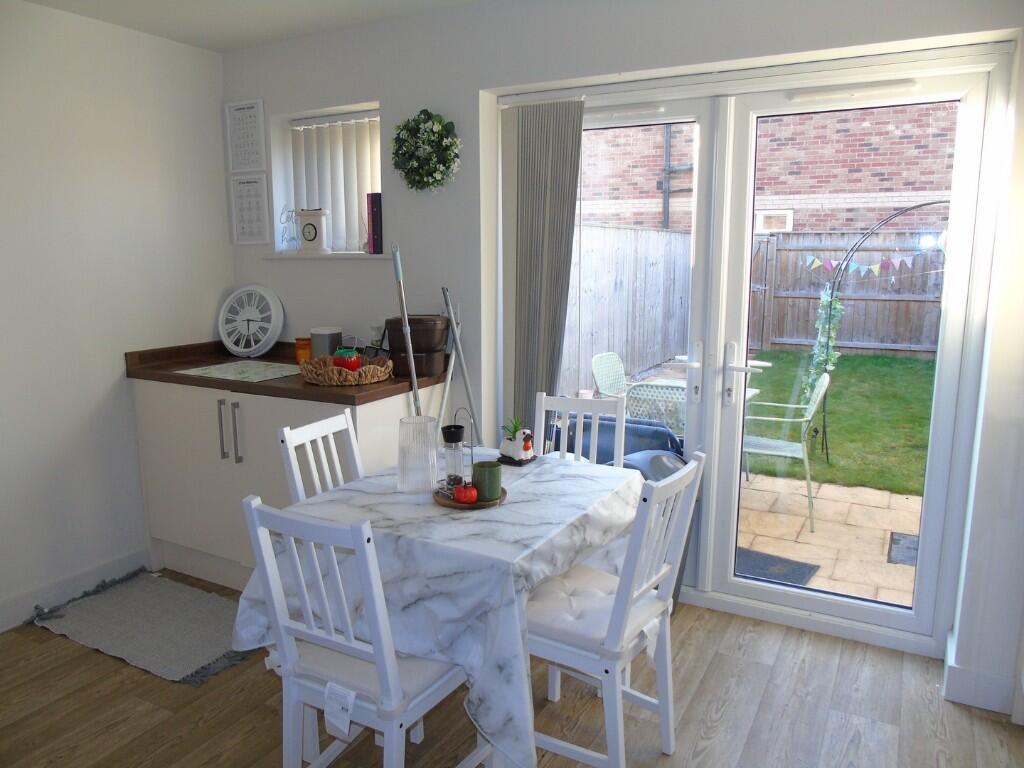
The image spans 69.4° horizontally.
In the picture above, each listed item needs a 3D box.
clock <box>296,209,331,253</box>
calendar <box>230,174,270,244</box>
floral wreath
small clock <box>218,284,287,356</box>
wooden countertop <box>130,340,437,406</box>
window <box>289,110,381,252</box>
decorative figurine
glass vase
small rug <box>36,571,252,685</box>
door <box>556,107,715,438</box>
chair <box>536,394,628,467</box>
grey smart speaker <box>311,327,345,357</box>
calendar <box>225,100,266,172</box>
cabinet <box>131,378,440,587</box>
[{"bbox_3d":[-0.922,-0.712,3.463,0.151,0.208,0.060,4,10,23],"label":"clock"},{"bbox_3d":[-1.223,-0.810,3.445,0.229,0.321,0.018,5,11,28],"label":"calendar"},{"bbox_3d":[-0.349,-0.957,3.027,0.322,0.311,0.090,5,11,27],"label":"floral wreath"},{"bbox_3d":[-1.208,-0.287,3.438,0.325,0.325,0.060,3,-2,17],"label":"small clock"},{"bbox_3d":[-0.940,-0.073,3.059,1.265,0.104,0.594,5,11,28],"label":"wooden countertop"},{"bbox_3d":[-0.754,-0.899,3.342,0.605,0.607,0.070,5,11,28],"label":"window"},{"bbox_3d":[0.016,0.175,2.349,0.105,0.138,0.110,-8,13,-39],"label":"decorative figurine"},{"bbox_3d":[-0.265,0.195,2.074,0.108,0.193,0.108,0,10,0],"label":"glass vase"},{"bbox_3d":[-1.341,0.914,2.873,0.965,0.016,0.523,6,11,30],"label":"small rug"},{"bbox_3d":[0.380,-0.139,3.043,0.844,1.899,0.070,5,11,27],"label":"door"},{"bbox_3d":[0.184,0.516,2.593,0.412,0.894,0.492,3,10,18],"label":"chair"},{"bbox_3d":[-0.804,-0.155,3.194,0.120,0.161,0.120,5,11,28],"label":"grey smart speaker"},{"bbox_3d":[-1.226,-1.136,3.393,0.239,0.316,0.018,5,11,28],"label":"calendar"},{"bbox_3d":[-0.958,0.413,3.263,1.226,0.876,0.628,5,11,27],"label":"cabinet"}]

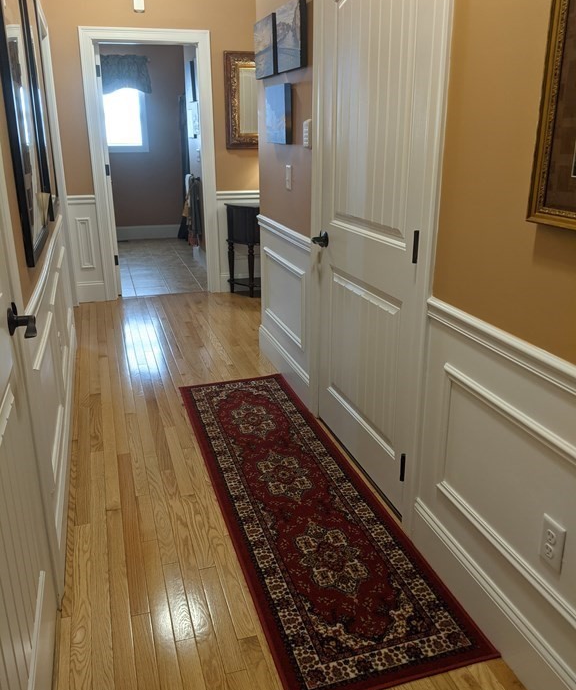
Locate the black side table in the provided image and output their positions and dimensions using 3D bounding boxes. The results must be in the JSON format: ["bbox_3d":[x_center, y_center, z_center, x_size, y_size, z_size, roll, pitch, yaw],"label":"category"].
[{"bbox_3d":[-0.199,-0.835,5.303,0.640,0.793,0.310,-6,20,-16],"label":"black side table"}]

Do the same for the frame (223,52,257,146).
[{"bbox_3d":[-0.223,-2.045,5.052,0.620,0.750,0.050,-6,20,-16],"label":"frame"}]

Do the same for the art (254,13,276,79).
[{"bbox_3d":[-0.114,-1.596,3.235,0.034,0.285,0.367,-6,20,-16],"label":"art"}]

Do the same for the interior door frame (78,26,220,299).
[{"bbox_3d":[-1.115,-1.454,5.044,0.996,2.137,0.130,-6,20,-16],"label":"interior door frame"}]

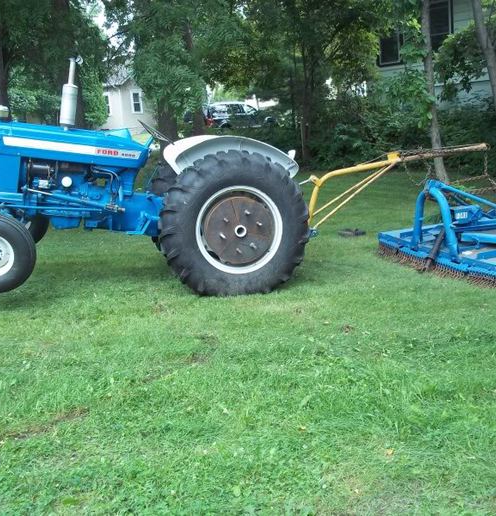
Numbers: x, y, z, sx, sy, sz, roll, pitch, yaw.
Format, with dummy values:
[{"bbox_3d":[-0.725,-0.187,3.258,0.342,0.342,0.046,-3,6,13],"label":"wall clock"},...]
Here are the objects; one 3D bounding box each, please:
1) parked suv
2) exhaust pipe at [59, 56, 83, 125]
[{"bbox_3d":[-0.145,-8.178,41.500,4.750,1.770,1.870,-7,13,-12],"label":"parked suv"},{"bbox_3d":[-1.706,-1.582,6.861,0.180,0.660,0.150,2,11,-12],"label":"exhaust pipe"}]

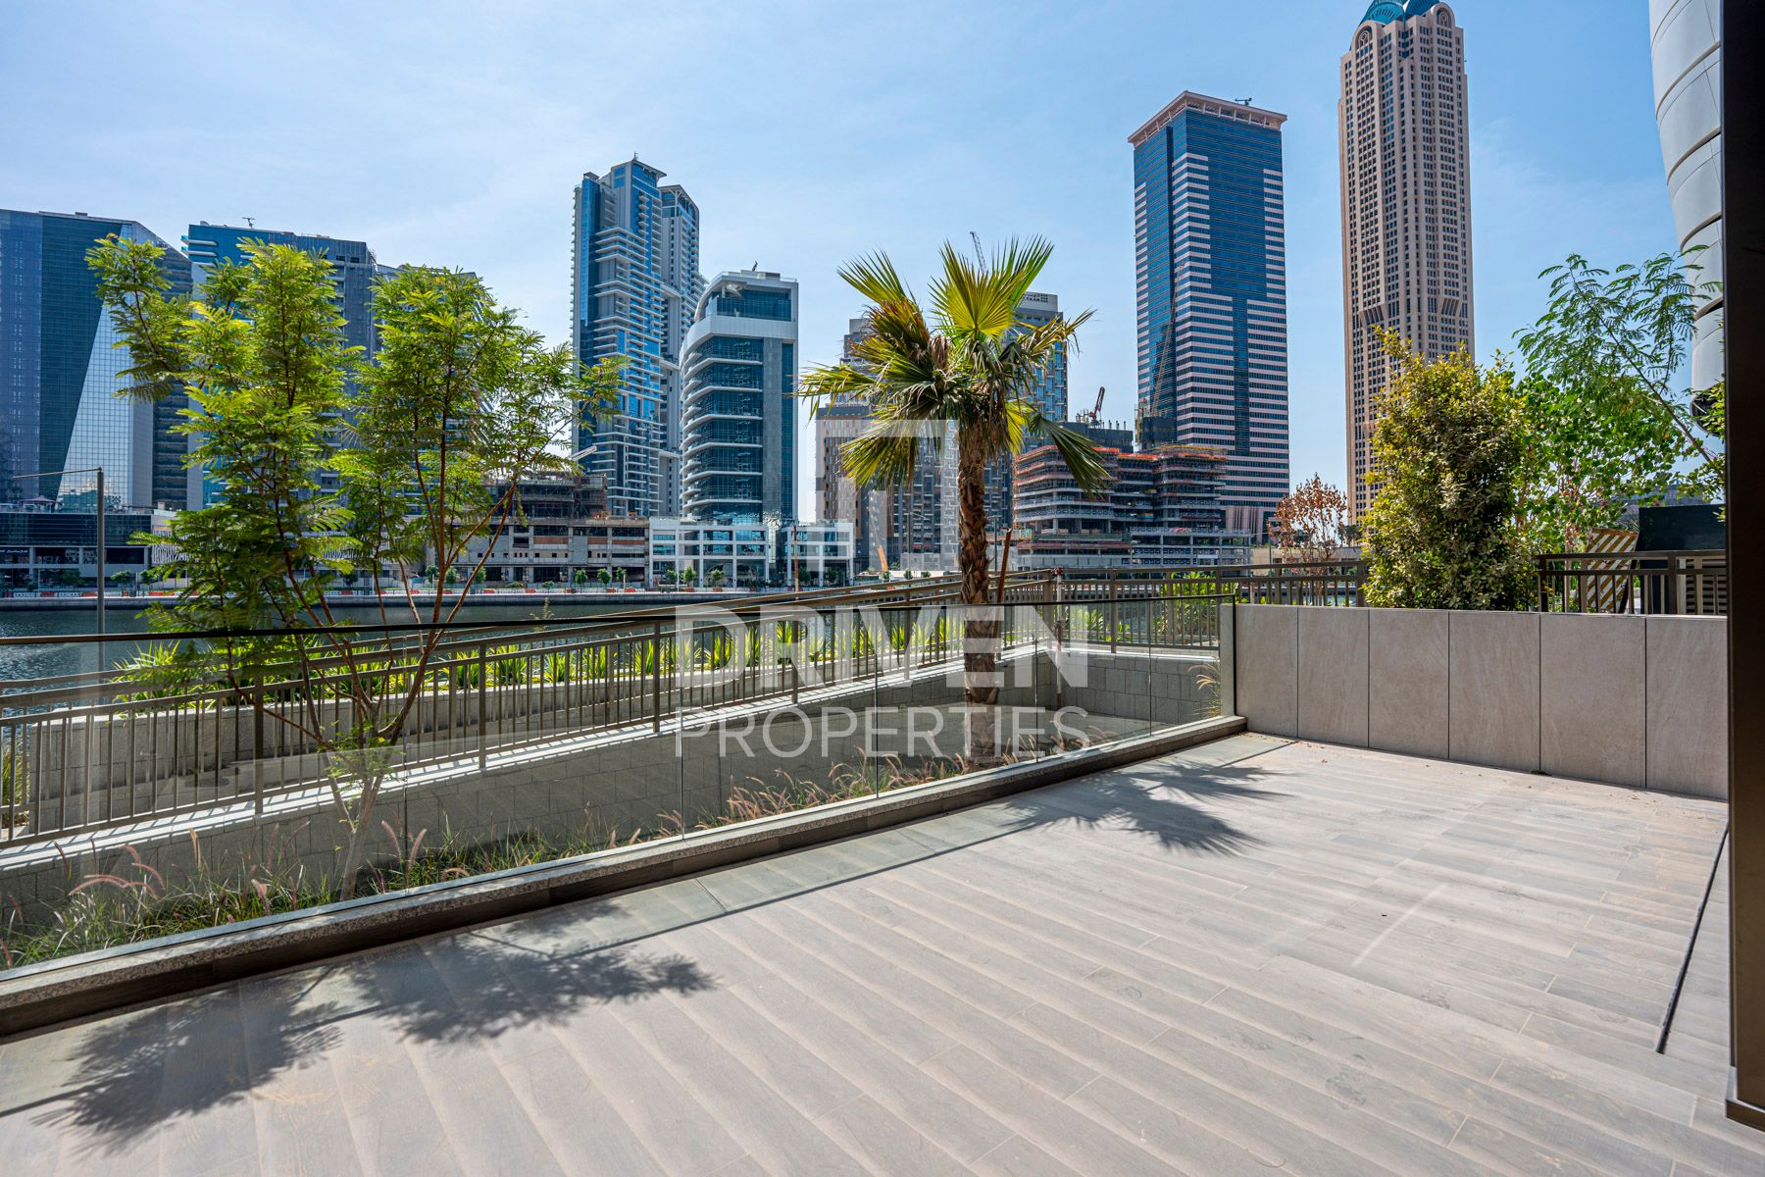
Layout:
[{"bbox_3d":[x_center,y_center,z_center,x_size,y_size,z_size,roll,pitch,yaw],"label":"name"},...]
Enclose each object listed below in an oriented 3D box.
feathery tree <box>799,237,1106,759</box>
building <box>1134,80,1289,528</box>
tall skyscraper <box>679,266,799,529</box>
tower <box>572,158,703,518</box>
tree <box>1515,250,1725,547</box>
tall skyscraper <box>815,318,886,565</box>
[{"bbox_3d":[0.620,-0.720,6.650,2.550,4.450,2.400,0,1,0],"label":"feathery tree"},{"bbox_3d":[133.460,-95.410,324.530,48.500,189.630,33.000,0,1,-19],"label":"building"},{"bbox_3d":[-41.560,-44.970,230.810,31.500,82.400,28.000,0,1,-12],"label":"tall skyscraper"},{"bbox_3d":[-103.880,-86.220,338.510,26.000,166.300,53.000,0,1,27],"label":"tower"},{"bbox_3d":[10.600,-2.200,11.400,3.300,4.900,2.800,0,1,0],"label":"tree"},{"bbox_3d":[-12.500,-54.500,302.000,28.000,98.000,27.000,0,1,-5],"label":"tall skyscraper"}]

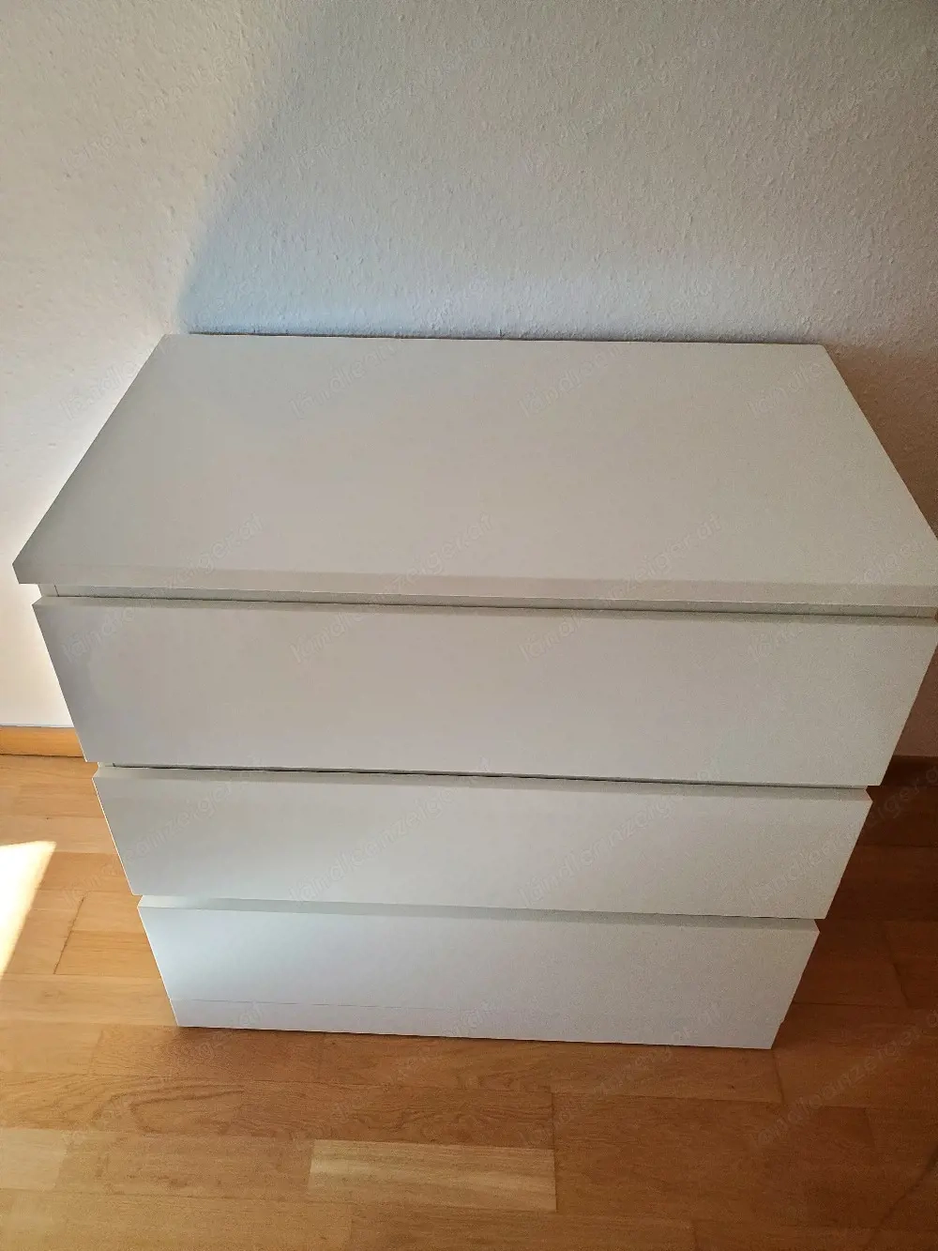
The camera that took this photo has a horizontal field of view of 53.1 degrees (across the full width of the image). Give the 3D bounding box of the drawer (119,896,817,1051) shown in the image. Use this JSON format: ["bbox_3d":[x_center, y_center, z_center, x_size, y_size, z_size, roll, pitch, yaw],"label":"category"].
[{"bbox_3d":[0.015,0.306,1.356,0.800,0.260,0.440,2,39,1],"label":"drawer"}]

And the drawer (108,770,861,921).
[{"bbox_3d":[0.018,0.107,1.193,0.800,0.205,0.440,2,39,1],"label":"drawer"}]

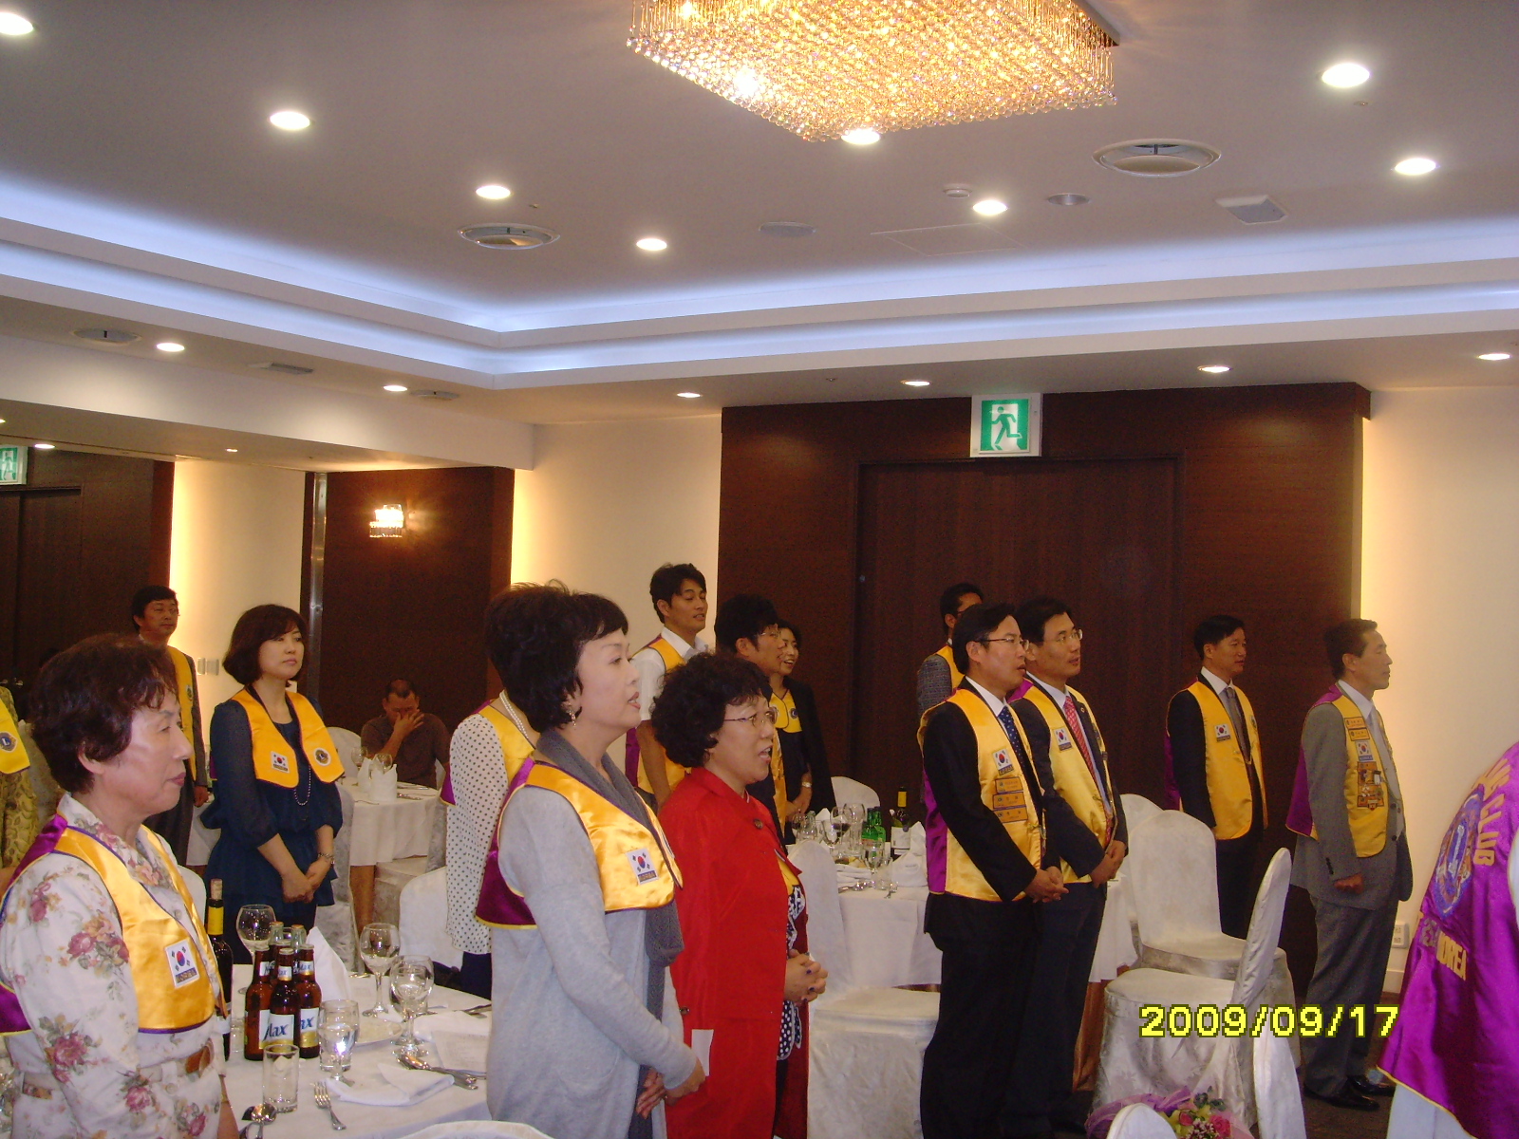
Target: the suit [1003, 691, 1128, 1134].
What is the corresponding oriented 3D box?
[{"bbox_3d":[0.956,1.094,5.480,0.360,1.430,0.520,0,-2,44],"label":"suit"}]

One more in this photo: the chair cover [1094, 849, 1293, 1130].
[{"bbox_3d":[1.437,1.385,5.740,0.620,0.930,0.470,1,-2,18],"label":"chair cover"}]

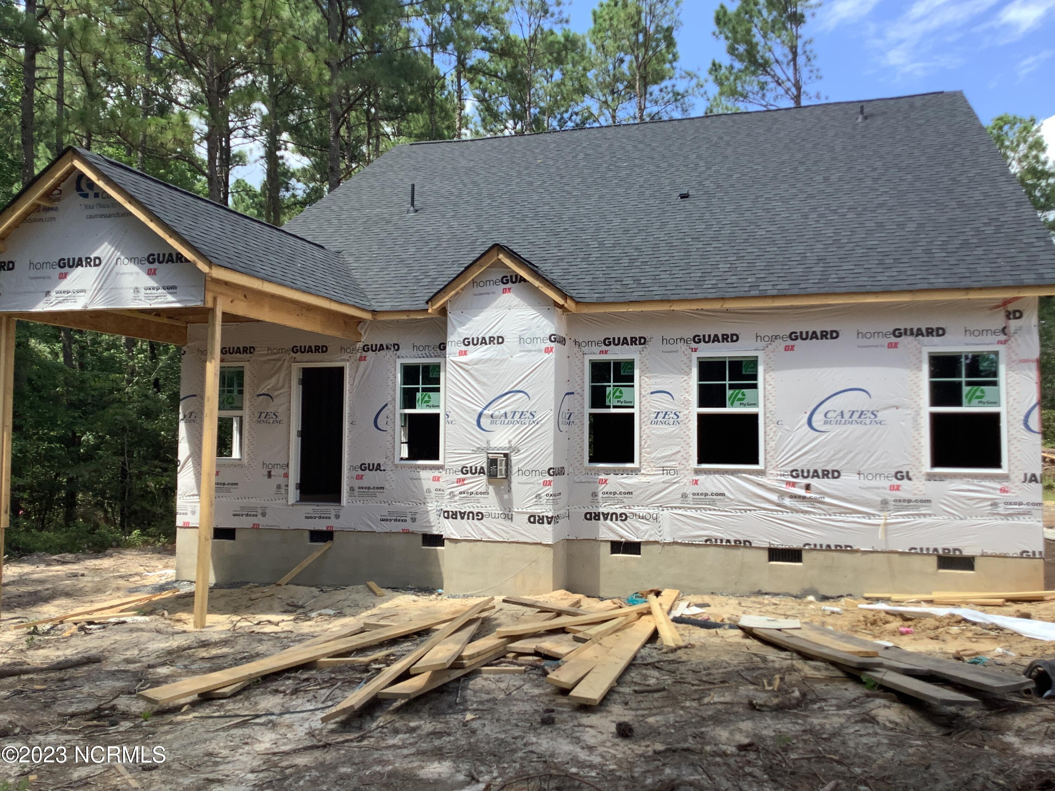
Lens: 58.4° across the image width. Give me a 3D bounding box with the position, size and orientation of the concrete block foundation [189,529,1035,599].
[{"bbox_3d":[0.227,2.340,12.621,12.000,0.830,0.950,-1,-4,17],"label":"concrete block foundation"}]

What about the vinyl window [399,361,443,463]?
[{"bbox_3d":[-1.532,0.230,13.598,0.761,1.519,0.100,-1,-4,17],"label":"vinyl window"}]

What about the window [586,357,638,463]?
[{"bbox_3d":[1.145,0.206,12.755,0.752,1.519,0.100,-1,-4,17],"label":"window"}]

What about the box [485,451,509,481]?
[{"bbox_3d":[-0.372,0.929,12.433,0.321,0.378,0.120,-1,-4,17],"label":"box"}]

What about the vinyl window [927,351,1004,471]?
[{"bbox_3d":[5.296,0.170,11.447,0.919,1.519,0.100,-1,-4,17],"label":"vinyl window"}]

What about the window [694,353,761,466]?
[{"bbox_3d":[2.614,0.193,12.292,0.915,1.519,0.100,-1,-4,17],"label":"window"}]

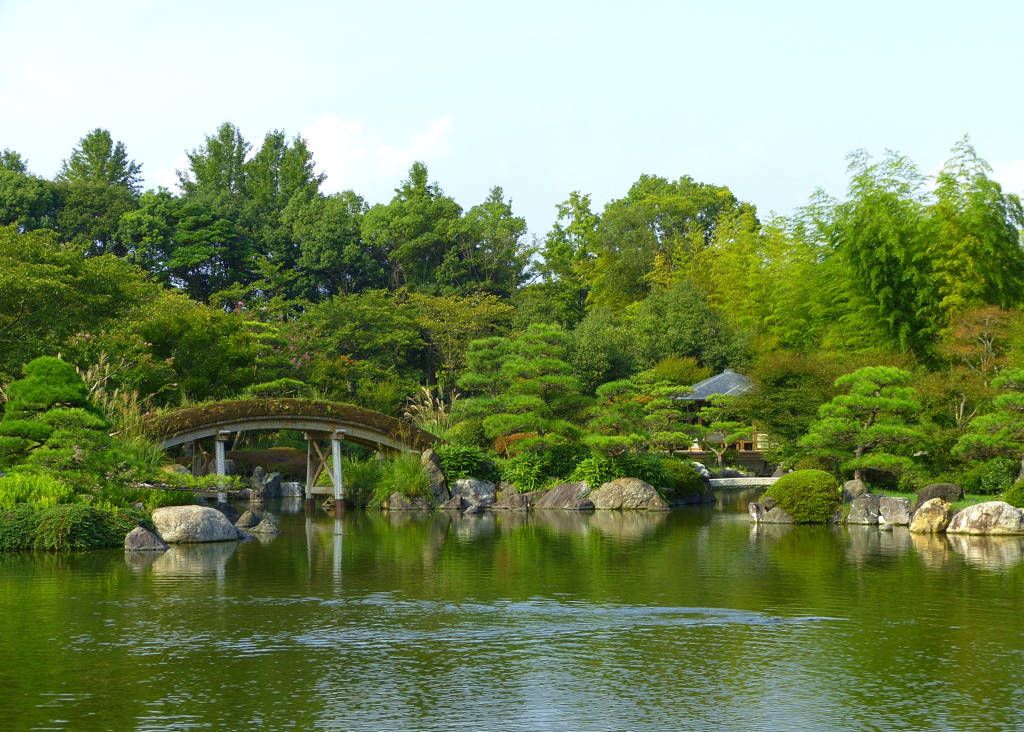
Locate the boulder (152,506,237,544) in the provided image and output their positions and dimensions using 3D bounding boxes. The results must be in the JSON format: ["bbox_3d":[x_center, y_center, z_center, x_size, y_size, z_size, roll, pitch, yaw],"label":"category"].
[{"bbox_3d":[-7.663,3.785,44.980,2.124,0.883,1.500,0,-2,0],"label":"boulder"}]

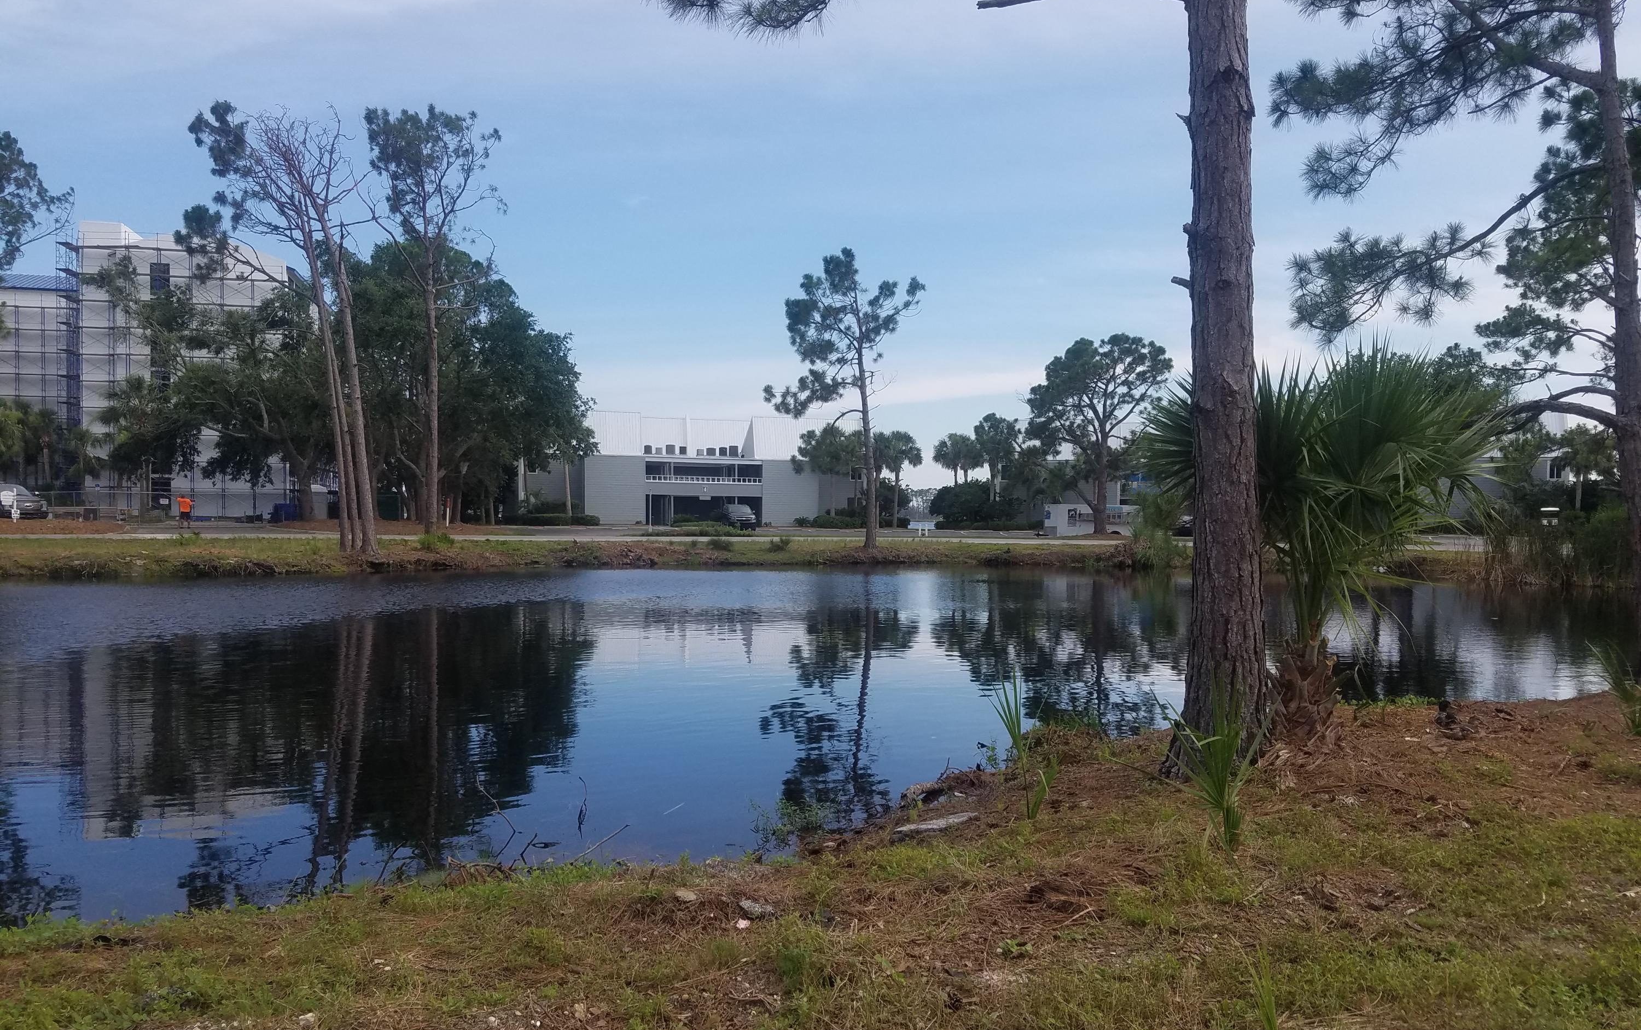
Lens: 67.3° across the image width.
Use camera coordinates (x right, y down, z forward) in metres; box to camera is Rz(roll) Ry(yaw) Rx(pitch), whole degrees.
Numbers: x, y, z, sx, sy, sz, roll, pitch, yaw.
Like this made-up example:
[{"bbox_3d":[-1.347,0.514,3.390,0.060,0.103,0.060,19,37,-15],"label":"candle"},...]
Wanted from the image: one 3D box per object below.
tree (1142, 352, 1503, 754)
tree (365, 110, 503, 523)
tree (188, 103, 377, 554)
[{"bbox_3d":[3.502,0.233,8.600,2.500,2.800,2.400,1,0,0],"label":"tree"},{"bbox_3d":[-14.764,-7.235,47.000,5.330,16.670,5.000,1,0,0],"label":"tree"},{"bbox_3d":[-19.199,-6.636,44.000,6.770,16.060,5.800,1,0,0],"label":"tree"}]

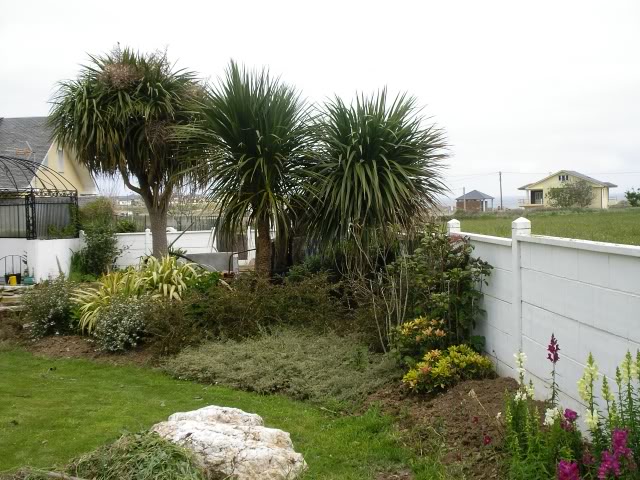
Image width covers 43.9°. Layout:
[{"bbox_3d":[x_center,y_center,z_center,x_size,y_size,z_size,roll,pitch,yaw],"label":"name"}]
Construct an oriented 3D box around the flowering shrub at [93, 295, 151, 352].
[{"bbox_3d":[-1.997,0.840,8.000,0.600,0.600,0.600,-2,3,-14],"label":"flowering shrub"}]

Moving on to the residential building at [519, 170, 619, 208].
[{"bbox_3d":[39.849,-8.131,128.000,14.000,6.200,10.500,0,3,26],"label":"residential building"}]

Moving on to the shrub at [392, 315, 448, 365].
[{"bbox_3d":[0.809,0.817,6.400,0.470,0.440,0.450,-1,3,7],"label":"shrub"}]

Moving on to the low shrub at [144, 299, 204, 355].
[{"bbox_3d":[-1.446,0.869,7.900,0.600,0.560,0.580,-2,3,-11],"label":"low shrub"}]

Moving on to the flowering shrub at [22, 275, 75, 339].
[{"bbox_3d":[-3.074,0.753,9.000,0.600,0.720,0.600,-2,3,-19],"label":"flowering shrub"}]

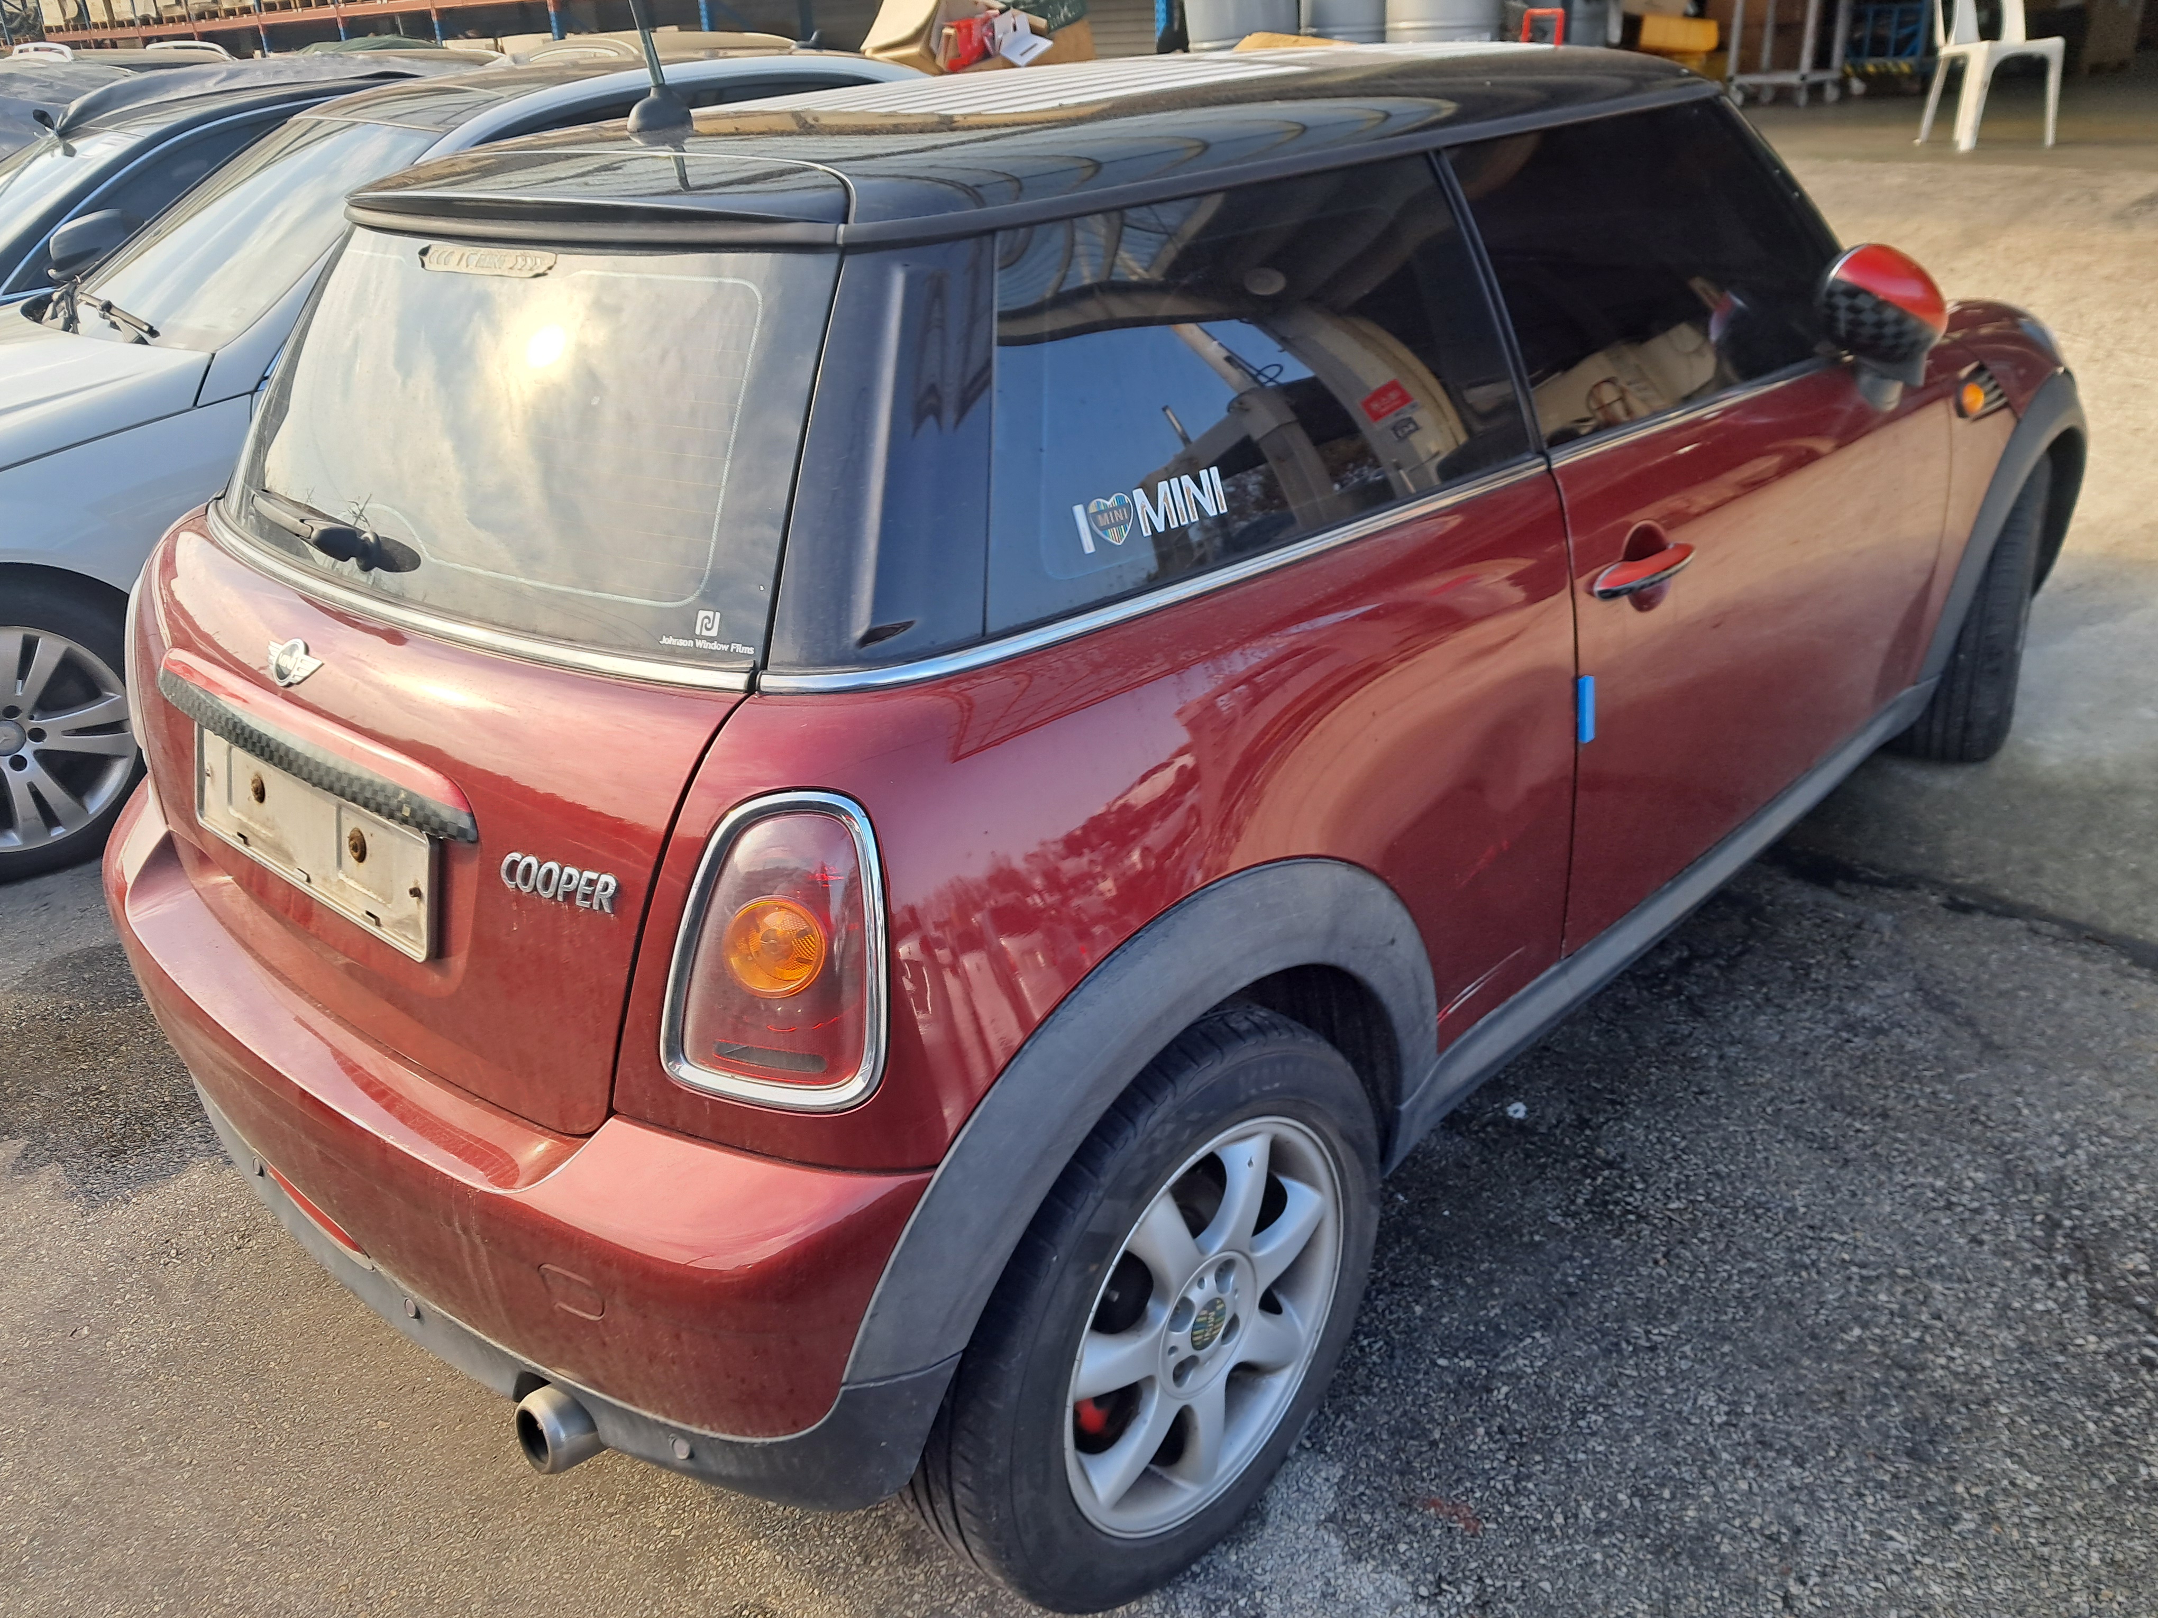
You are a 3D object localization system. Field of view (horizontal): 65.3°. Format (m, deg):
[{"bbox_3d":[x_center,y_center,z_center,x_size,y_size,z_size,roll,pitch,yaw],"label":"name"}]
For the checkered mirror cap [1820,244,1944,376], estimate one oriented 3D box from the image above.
[{"bbox_3d":[1.129,-0.699,2.349,0.140,0.175,0.200,11,29,30],"label":"checkered mirror cap"}]

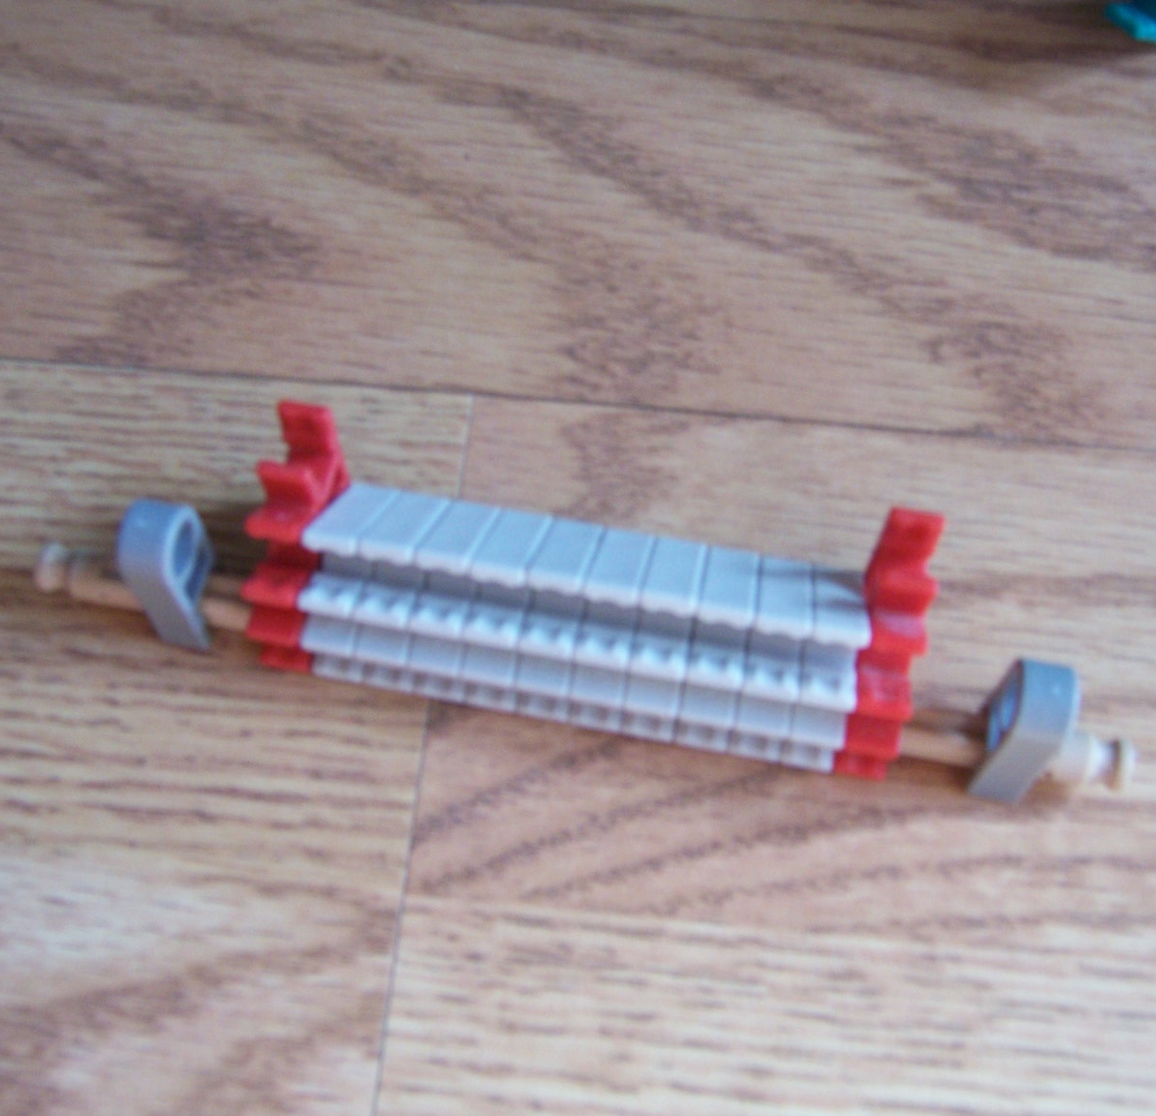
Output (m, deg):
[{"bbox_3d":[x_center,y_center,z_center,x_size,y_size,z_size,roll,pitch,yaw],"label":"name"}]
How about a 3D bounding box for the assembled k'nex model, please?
[{"bbox_3d":[0.000,0.004,0.162,0.131,0.025,0.026,10,66,5],"label":"assembled k'nex model"}]

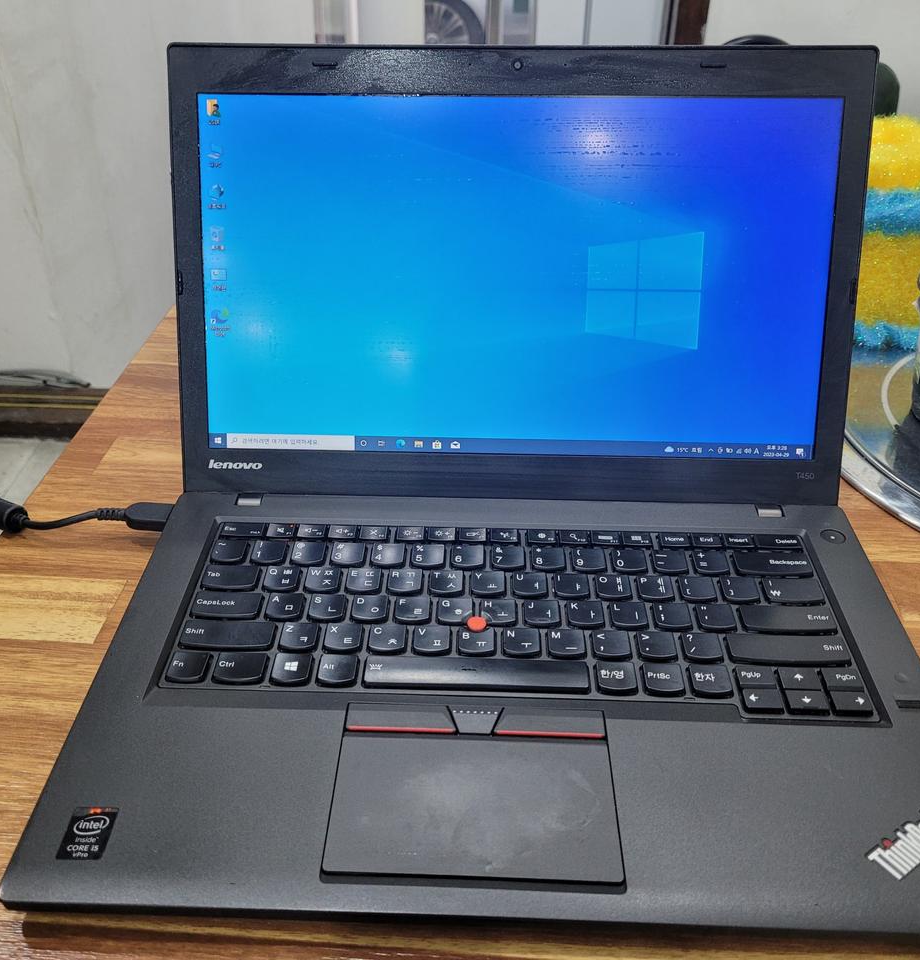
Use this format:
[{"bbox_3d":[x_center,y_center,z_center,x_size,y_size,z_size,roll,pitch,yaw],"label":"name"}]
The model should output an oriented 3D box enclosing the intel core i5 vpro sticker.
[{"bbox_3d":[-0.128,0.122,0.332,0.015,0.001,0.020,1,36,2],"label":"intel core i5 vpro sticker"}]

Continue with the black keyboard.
[{"bbox_3d":[0.022,0.058,0.424,0.286,0.008,0.117,1,36,2],"label":"black keyboard"}]

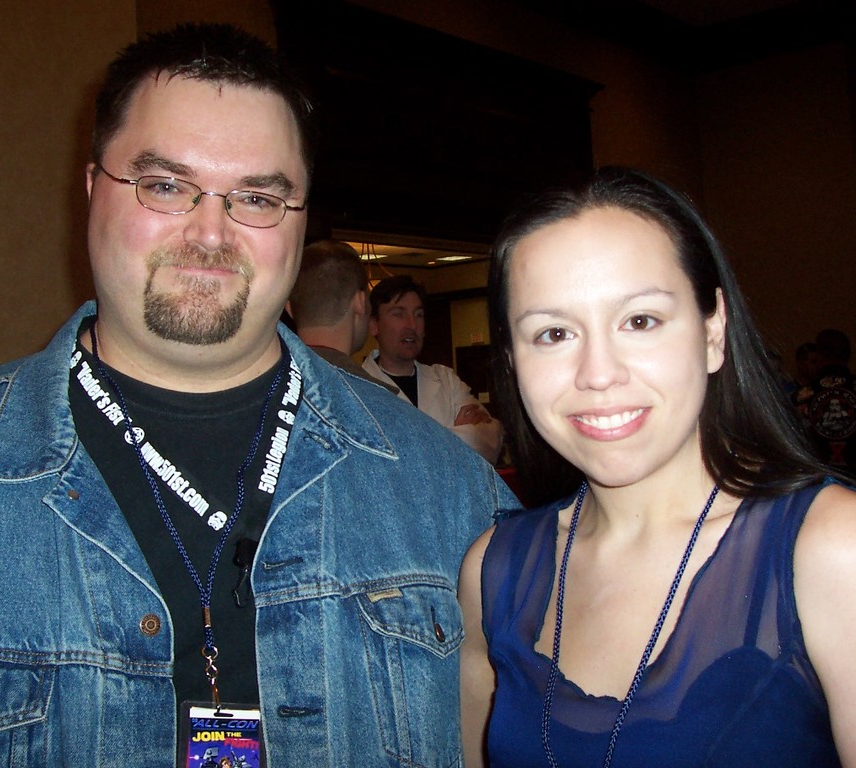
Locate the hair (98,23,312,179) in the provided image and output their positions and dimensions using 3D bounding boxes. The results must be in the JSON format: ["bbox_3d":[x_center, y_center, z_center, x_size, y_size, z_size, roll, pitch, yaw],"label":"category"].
[{"bbox_3d":[-0.190,-0.215,0.925,0.182,0.180,0.210,7,3,-19],"label":"hair"}]

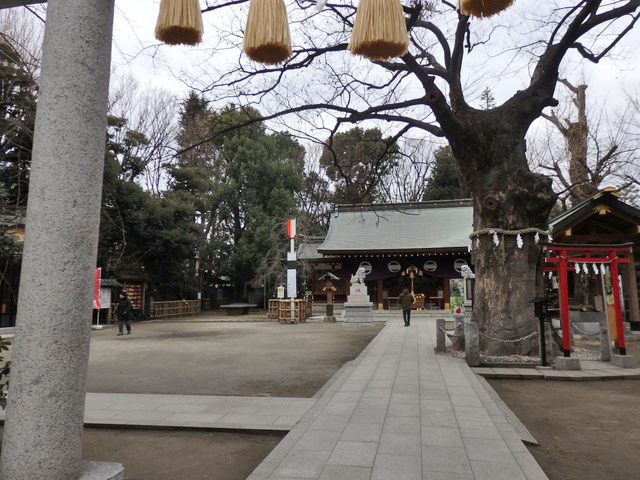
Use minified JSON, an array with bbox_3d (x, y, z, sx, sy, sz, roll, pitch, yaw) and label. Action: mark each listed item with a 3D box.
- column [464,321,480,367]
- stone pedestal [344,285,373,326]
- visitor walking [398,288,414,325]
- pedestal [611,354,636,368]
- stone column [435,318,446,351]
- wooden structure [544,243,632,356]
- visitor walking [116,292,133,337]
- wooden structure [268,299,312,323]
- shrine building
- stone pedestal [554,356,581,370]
[{"bbox_3d":[3.209,2.195,9.806,0.220,0.910,0.220,0,-6,-6],"label":"column"},{"bbox_3d":[1.855,3.056,21.746,1.380,1.930,1.300,-2,-7,12],"label":"stone pedestal"},{"bbox_3d":[3.926,3.055,20.973,0.550,1.680,0.400,-2,-7,12],"label":"visitor walking"},{"bbox_3d":[6.241,2.483,9.506,0.350,0.240,0.340,1,-6,-9],"label":"pedestal"},{"bbox_3d":[3.149,2.479,12.074,0.200,0.850,0.200,-2,-7,12],"label":"stone column"},{"bbox_3d":[5.604,1.221,9.535,1.780,2.280,0.240,1,-6,-9],"label":"wooden structure"},{"bbox_3d":[-7.537,2.843,17.946,0.580,1.640,0.500,2,-7,-20],"label":"visitor walking"},{"bbox_3d":[-1.574,3.788,24.758,2.300,1.220,2.600,0,-6,-3],"label":"wooden structure"},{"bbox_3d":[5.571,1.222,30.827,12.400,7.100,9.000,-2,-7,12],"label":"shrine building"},{"bbox_3d":[4.980,2.464,9.283,0.350,0.240,0.340,1,-6,-9],"label":"stone pedestal"}]

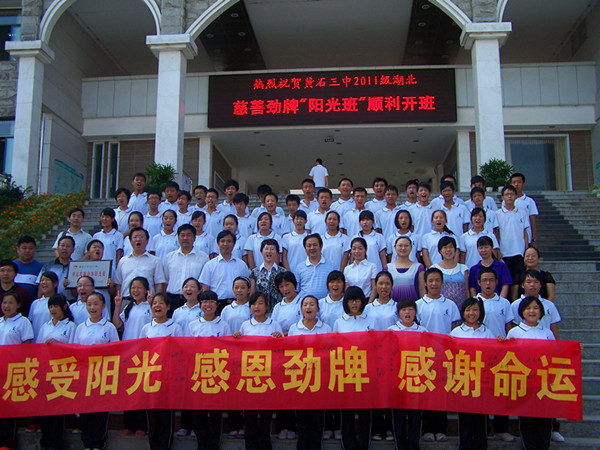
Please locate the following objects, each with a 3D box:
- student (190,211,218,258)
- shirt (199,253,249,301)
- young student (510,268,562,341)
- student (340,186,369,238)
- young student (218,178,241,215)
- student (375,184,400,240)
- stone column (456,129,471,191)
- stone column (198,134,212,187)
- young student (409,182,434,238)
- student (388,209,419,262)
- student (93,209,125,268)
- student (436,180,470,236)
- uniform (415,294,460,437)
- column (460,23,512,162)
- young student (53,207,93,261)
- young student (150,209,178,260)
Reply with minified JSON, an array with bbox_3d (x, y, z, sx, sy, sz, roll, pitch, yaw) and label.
[{"bbox_3d":[-1.316,0.601,8.627,0.440,1.587,0.270,0,-8,-2],"label":"student"},{"bbox_3d":[-0.818,0.573,7.185,0.550,0.530,0.290,0,-6,0],"label":"shirt"},{"bbox_3d":[2.276,1.250,6.319,0.490,1.665,0.320,-2,-7,12],"label":"young student"},{"bbox_3d":[0.755,0.344,8.548,0.460,1.685,0.290,-1,-7,5],"label":"student"},{"bbox_3d":[-0.964,0.206,9.445,0.460,1.730,0.290,0,-7,0],"label":"young student"},{"bbox_3d":[1.231,0.305,8.956,0.460,1.710,0.290,-1,-7,6],"label":"student"},{"bbox_3d":[6.189,-1.745,24.747,0.467,3.595,0.467,-1,-9,5],"label":"stone column"},{"bbox_3d":[-3.707,-1.646,25.603,0.497,3.601,0.497,-1,-9,5],"label":"stone column"},{"bbox_3d":[1.590,0.314,8.310,0.460,1.743,0.280,-1,-6,8],"label":"young student"},{"bbox_3d":[1.241,0.621,7.733,0.440,1.614,0.270,-1,-6,7],"label":"student"},{"bbox_3d":[-2.449,0.584,8.281,0.440,1.600,0.280,1,-7,-4],"label":"student"},{"bbox_3d":[2.068,0.253,8.993,0.470,1.725,0.280,-1,-8,9],"label":"student"},{"bbox_3d":[1.342,1.357,6.430,0.480,1.365,0.280,-1,-8,8],"label":"uniform"},{"bbox_3d":[5.819,-3.452,20.251,1.347,5.373,1.200,-1,-6,5],"label":"column"},{"bbox_3d":[-2.842,0.611,8.180,0.500,1.668,0.300,0,-6,-5],"label":"young student"},{"bbox_3d":[-1.704,0.603,8.278,0.440,1.608,0.280,0,-9,0],"label":"young student"}]

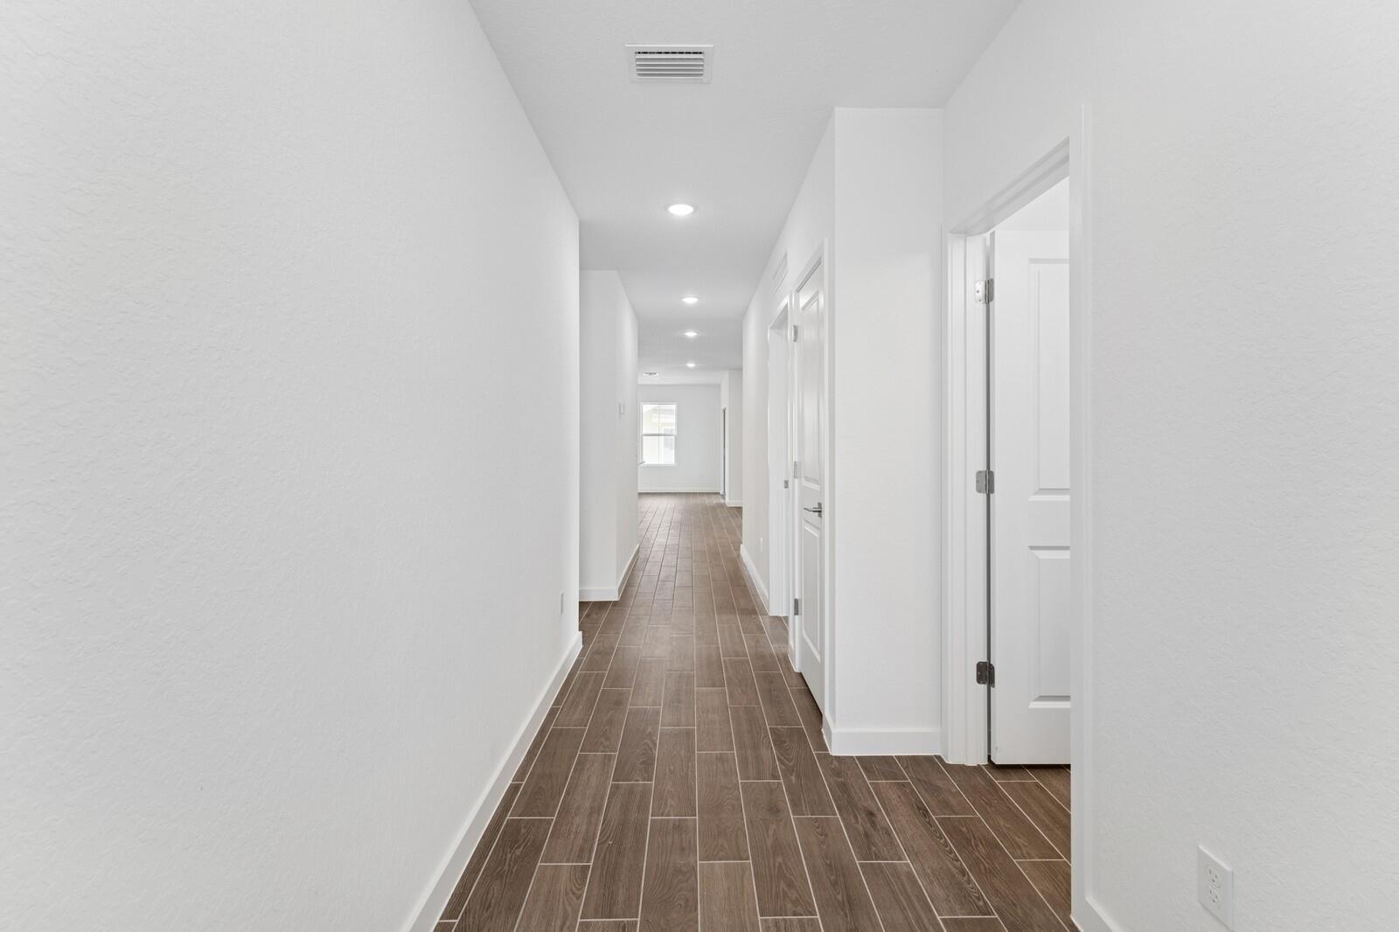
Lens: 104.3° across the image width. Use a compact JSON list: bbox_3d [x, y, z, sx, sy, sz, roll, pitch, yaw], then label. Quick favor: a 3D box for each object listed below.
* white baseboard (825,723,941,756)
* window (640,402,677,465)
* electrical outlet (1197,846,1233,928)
[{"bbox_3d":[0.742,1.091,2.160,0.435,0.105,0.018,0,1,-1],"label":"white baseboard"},{"bbox_3d":[-0.957,-0.753,12.700,0.860,1.470,0.100,0,1,-1],"label":"window"},{"bbox_3d":[0.973,0.797,1.025,0.009,0.115,0.070,0,1,-1],"label":"electrical outlet"}]

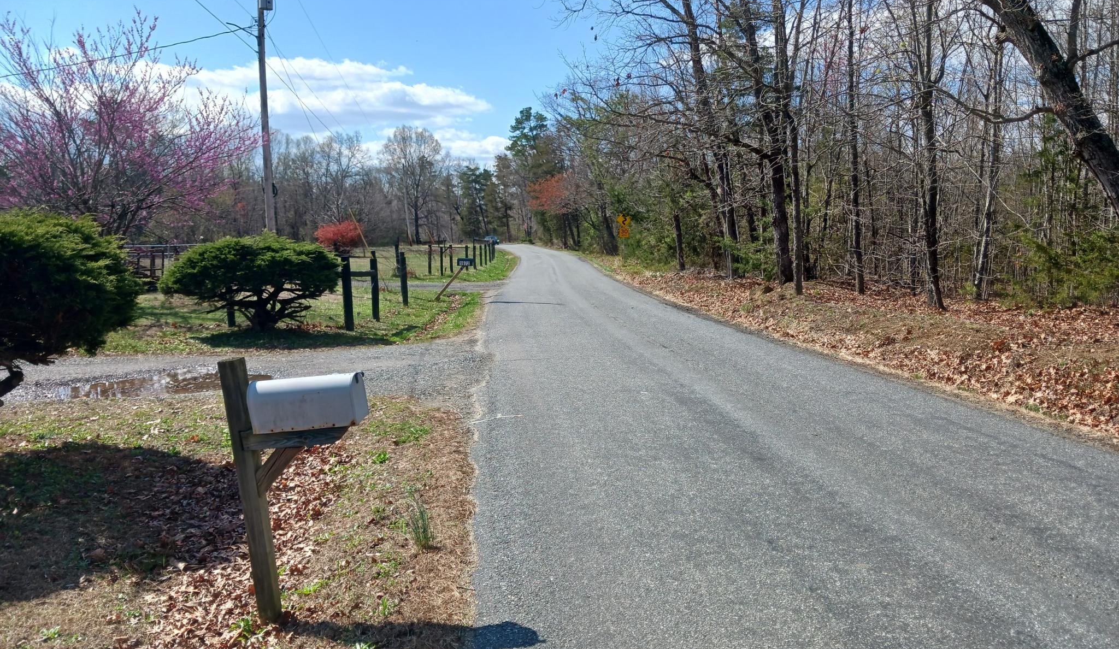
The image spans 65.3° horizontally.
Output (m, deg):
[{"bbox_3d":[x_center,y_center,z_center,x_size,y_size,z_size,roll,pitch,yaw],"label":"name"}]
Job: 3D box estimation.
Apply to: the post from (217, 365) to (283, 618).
[{"bbox_3d":[-1.439,0.795,4.101,0.089,1.288,0.089,-5,10,1],"label":"post"}]

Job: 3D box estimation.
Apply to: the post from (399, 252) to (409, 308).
[{"bbox_3d":[-3.771,-1.093,21.302,0.140,1.320,0.140,-3,6,0],"label":"post"}]

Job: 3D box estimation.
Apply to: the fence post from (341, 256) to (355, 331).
[{"bbox_3d":[-3.834,-0.556,15.905,0.150,1.359,0.150,-2,6,0],"label":"fence post"}]

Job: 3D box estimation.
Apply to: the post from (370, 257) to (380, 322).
[{"bbox_3d":[-3.766,-0.708,17.896,0.125,1.297,0.125,-1,6,0],"label":"post"}]

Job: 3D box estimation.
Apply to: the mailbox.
[{"bbox_3d":[-1.153,0.353,4.021,0.494,0.220,0.169,-5,10,1],"label":"mailbox"}]

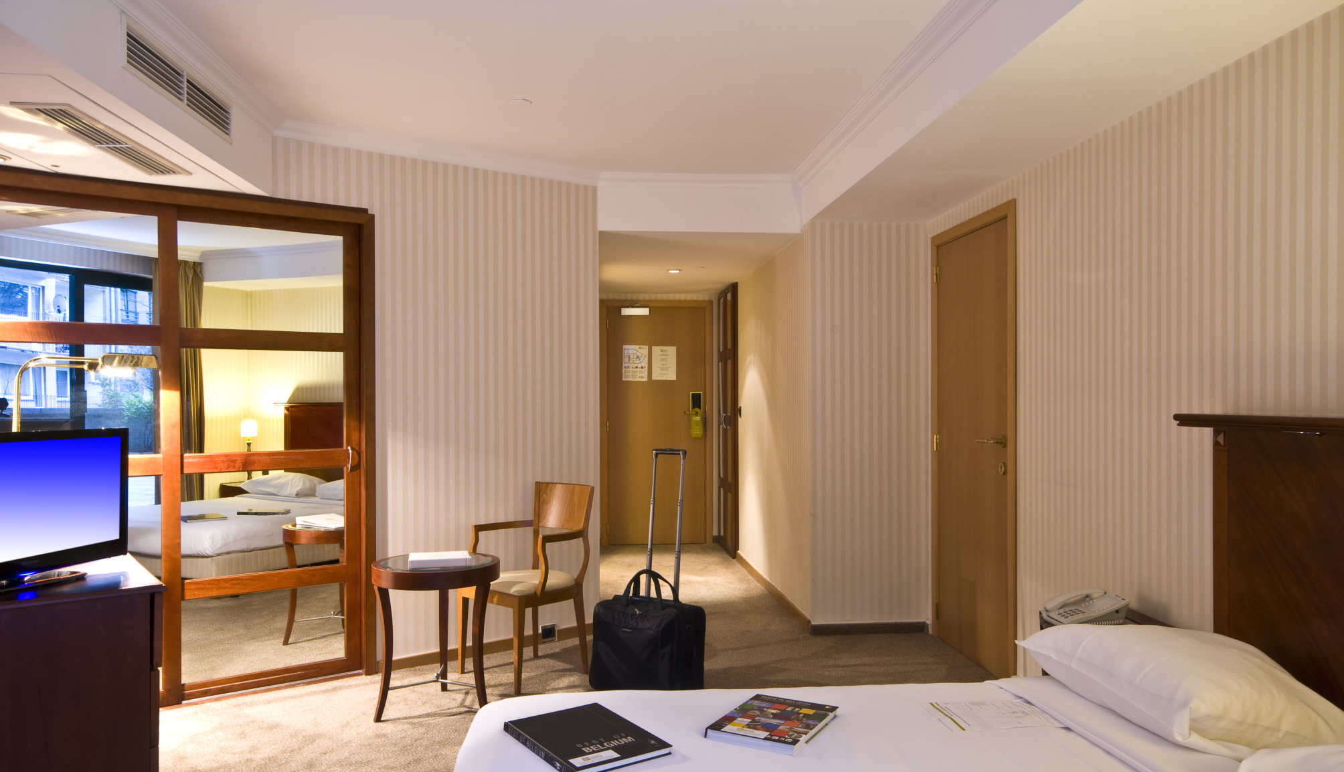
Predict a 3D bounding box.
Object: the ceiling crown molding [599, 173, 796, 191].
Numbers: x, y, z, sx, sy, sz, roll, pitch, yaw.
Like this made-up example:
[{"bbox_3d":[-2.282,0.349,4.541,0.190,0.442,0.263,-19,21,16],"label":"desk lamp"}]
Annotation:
[{"bbox_3d":[0.144,-1.071,4.848,1.030,0.060,0.075,0,-1,-5],"label":"ceiling crown molding"}]

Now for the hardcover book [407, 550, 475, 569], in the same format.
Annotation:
[{"bbox_3d":[-0.914,0.684,3.673,0.232,0.030,0.168,0,-1,-16],"label":"hardcover book"}]

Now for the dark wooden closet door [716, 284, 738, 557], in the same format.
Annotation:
[{"bbox_3d":[0.440,0.280,7.529,0.040,2.100,0.860,0,-1,-5],"label":"dark wooden closet door"}]

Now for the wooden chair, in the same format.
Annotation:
[{"bbox_3d":[-0.643,0.871,4.170,0.510,0.836,0.480,-1,-1,44],"label":"wooden chair"}]

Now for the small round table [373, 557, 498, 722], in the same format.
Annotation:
[{"bbox_3d":[-0.938,0.992,3.707,0.495,0.583,0.495,0,-1,0],"label":"small round table"}]

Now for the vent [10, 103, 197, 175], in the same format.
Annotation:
[{"bbox_3d":[-1.860,-0.818,3.112,0.170,0.030,0.880,0,-1,-5],"label":"vent"}]

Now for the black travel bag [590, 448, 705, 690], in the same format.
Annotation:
[{"bbox_3d":[-0.099,0.775,3.963,0.385,1.020,0.300,-1,-1,36],"label":"black travel bag"}]

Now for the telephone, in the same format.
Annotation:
[{"bbox_3d":[1.374,0.728,3.102,0.222,0.096,0.175,0,-1,-15],"label":"telephone"}]

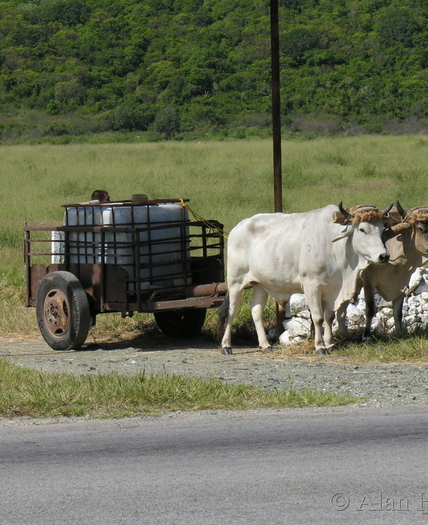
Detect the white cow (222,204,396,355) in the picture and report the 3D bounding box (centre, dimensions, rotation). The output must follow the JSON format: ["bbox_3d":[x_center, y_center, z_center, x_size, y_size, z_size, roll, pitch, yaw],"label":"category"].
[{"bbox_3d":[0.964,0.165,29.400,2.050,1.560,0.620,1,3,39],"label":"white cow"}]

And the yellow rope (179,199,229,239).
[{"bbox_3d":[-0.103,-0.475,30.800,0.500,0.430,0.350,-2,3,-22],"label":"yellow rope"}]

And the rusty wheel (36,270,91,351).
[{"bbox_3d":[-1.663,0.530,31.500,0.220,0.880,0.880,-6,5,-33],"label":"rusty wheel"}]

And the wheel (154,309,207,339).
[{"bbox_3d":[-0.379,0.430,32.300,0.220,0.880,0.880,-6,5,-33],"label":"wheel"}]

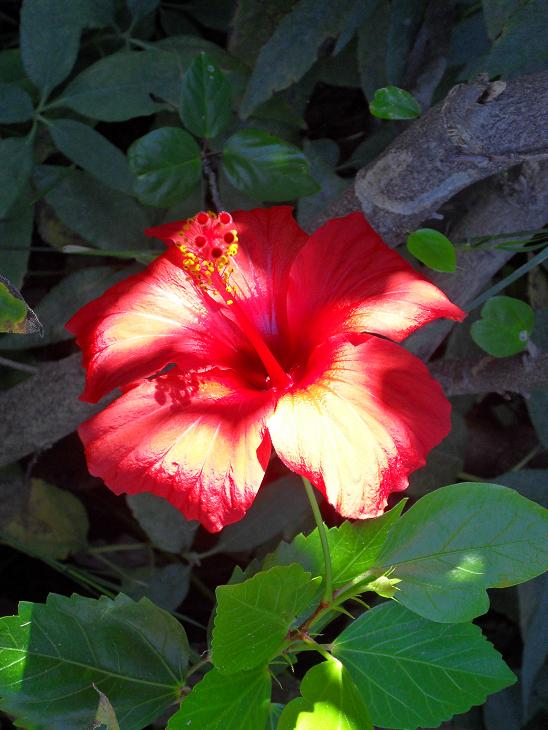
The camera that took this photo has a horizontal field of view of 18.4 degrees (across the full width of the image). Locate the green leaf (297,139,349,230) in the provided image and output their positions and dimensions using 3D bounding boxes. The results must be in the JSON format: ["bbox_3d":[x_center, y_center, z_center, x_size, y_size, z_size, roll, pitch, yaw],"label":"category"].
[{"bbox_3d":[0.021,-0.074,0.700,0.022,0.010,0.043,8,71,3],"label":"green leaf"}]

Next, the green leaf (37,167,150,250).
[{"bbox_3d":[-0.075,-0.065,0.700,0.059,0.010,0.028,33,74,11],"label":"green leaf"}]

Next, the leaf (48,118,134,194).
[{"bbox_3d":[-0.074,-0.085,0.690,0.050,0.010,0.019,38,75,12],"label":"leaf"}]

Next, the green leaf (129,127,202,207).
[{"bbox_3d":[-0.042,-0.075,0.645,0.030,0.010,0.031,-15,71,-5],"label":"green leaf"}]

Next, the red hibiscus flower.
[{"bbox_3d":[-0.002,0.001,0.575,0.130,0.068,0.114,0,60,12],"label":"red hibiscus flower"}]

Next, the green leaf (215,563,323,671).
[{"bbox_3d":[-0.003,0.088,0.585,0.031,0.014,0.035,28,70,4],"label":"green leaf"}]

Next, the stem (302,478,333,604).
[{"bbox_3d":[0.015,0.063,0.606,0.006,0.009,0.048,-11,75,0],"label":"stem"}]

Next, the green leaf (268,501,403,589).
[{"bbox_3d":[0.023,0.064,0.605,0.037,0.014,0.043,38,71,15],"label":"green leaf"}]

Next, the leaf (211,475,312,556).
[{"bbox_3d":[-0.004,0.059,0.660,0.049,0.010,0.027,-39,73,-14],"label":"leaf"}]

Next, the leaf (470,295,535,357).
[{"bbox_3d":[0.090,-0.016,0.665,0.021,0.007,0.024,32,74,11],"label":"leaf"}]

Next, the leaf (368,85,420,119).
[{"bbox_3d":[0.049,-0.106,0.680,0.021,0.007,0.014,10,69,4],"label":"leaf"}]

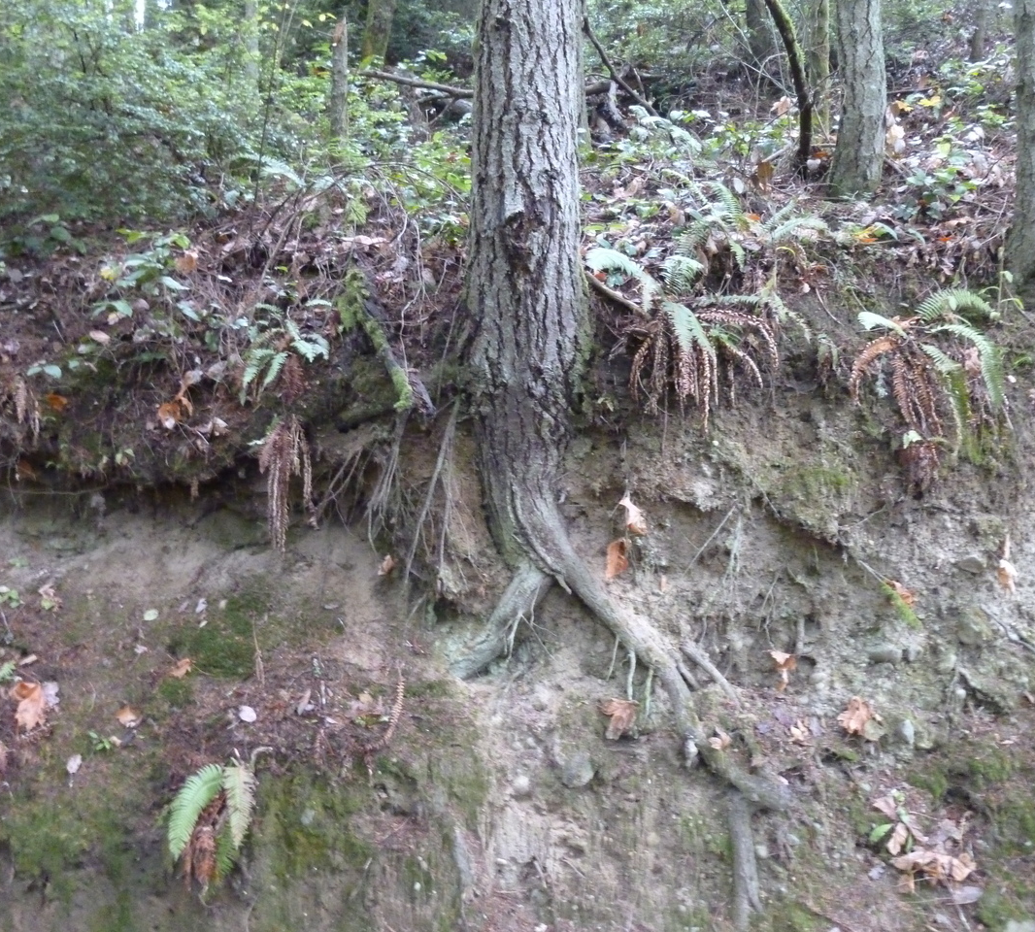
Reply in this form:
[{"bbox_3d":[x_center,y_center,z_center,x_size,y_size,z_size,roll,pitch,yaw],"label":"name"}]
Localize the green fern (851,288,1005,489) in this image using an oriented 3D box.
[{"bbox_3d":[1.760,-0.327,3.850,0.666,0.858,0.400,0,0,0],"label":"green fern"}]

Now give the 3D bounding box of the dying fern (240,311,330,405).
[{"bbox_3d":[-1.010,-0.470,3.900,0.388,0.405,0.300,0,0,0],"label":"dying fern"}]

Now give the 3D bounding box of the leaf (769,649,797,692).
[{"bbox_3d":[1.065,0.820,3.600,0.117,0.171,0.080,0,0,0],"label":"leaf"}]

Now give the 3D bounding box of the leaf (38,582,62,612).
[{"bbox_3d":[-1.875,0.528,3.600,0.093,0.117,0.070,0,0,0],"label":"leaf"}]

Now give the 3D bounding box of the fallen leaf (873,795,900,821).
[{"bbox_3d":[1.396,1.293,3.400,0.096,0.096,0.070,0,0,0],"label":"fallen leaf"}]

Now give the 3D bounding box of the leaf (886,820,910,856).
[{"bbox_3d":[1.337,1.307,3.150,0.082,0.129,0.060,0,0,0],"label":"leaf"}]

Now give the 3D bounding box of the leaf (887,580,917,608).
[{"bbox_3d":[1.583,0.526,3.700,0.120,0.120,0.080,0,0,0],"label":"leaf"}]

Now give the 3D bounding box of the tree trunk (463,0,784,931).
[{"bbox_3d":[0.460,0.010,3.750,1.283,3.600,0.800,0,0,0],"label":"tree trunk"}]

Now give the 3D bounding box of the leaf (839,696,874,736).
[{"bbox_3d":[1.323,0.975,3.500,0.144,0.159,0.080,0,0,0],"label":"leaf"}]

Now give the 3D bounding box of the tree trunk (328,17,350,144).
[{"bbox_3d":[-1.297,-2.795,6.500,0.140,0.928,0.140,0,0,0],"label":"tree trunk"}]

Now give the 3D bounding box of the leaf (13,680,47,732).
[{"bbox_3d":[-1.875,0.920,3.450,0.127,0.194,0.090,0,0,0],"label":"leaf"}]

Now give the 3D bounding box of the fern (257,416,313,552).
[{"bbox_3d":[-0.959,0.074,3.700,0.224,0.560,0.200,0,0,0],"label":"fern"}]

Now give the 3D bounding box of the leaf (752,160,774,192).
[{"bbox_3d":[1.426,-1.685,5.200,0.124,0.180,0.090,0,0,0],"label":"leaf"}]

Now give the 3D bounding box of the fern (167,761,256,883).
[{"bbox_3d":[-1.123,1.323,3.300,0.321,0.471,0.250,0,0,0],"label":"fern"}]

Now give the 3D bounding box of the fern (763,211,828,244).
[{"bbox_3d":[1.400,-1.195,4.500,0.321,0.156,0.250,0,0,0],"label":"fern"}]

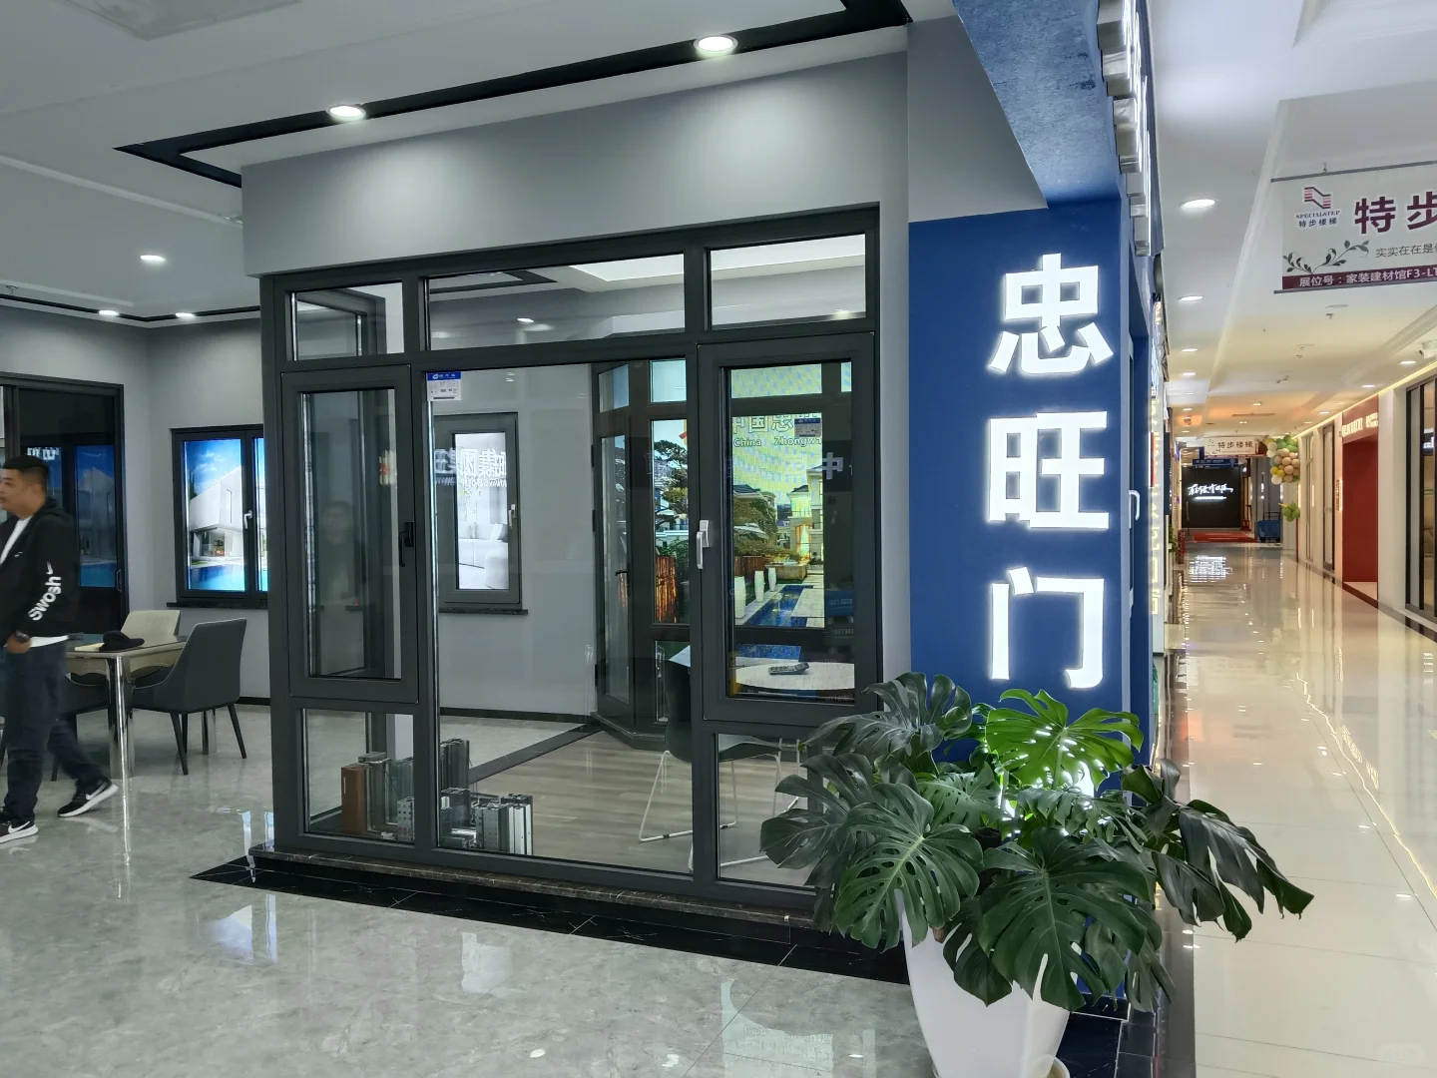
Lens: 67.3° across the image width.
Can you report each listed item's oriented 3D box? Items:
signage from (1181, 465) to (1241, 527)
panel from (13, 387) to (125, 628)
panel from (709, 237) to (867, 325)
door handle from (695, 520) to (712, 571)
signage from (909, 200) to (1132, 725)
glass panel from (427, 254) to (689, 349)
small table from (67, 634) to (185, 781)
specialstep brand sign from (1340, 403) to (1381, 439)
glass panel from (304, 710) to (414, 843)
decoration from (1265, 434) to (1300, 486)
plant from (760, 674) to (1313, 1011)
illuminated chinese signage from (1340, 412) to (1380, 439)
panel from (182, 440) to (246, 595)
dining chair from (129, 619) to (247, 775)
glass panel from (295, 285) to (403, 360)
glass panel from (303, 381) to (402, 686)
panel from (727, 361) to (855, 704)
[{"bbox_3d":[21.501,-1.819,47.000,2.450,2.700,0.100,0,2,23],"label":"signage"},{"bbox_3d":[-5.149,0.001,8.630,0.070,2.380,0.950,0,2,21],"label":"panel"},{"bbox_3d":[0.241,-0.905,3.805,0.566,0.278,0.030,0,2,21],"label":"panel"},{"bbox_3d":[-0.055,0.020,3.893,0.040,0.175,0.060,0,2,21],"label":"door handle"},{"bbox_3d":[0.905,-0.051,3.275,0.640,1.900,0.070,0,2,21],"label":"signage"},{"bbox_3d":[-0.641,-0.902,4.140,1.107,0.278,0.030,0,2,21],"label":"glass panel"},{"bbox_3d":[-3.987,1.030,6.892,1.300,0.750,0.780,0,2,21],"label":"small table"},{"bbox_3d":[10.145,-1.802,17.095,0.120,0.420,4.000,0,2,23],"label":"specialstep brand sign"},{"bbox_3d":[-1.512,0.995,4.532,0.557,0.533,0.030,0,2,21],"label":"glass panel"},{"bbox_3d":[14.806,-2.075,28.300,0.900,1.340,0.800,0,2,21],"label":"decoration"},{"bbox_3d":[0.805,0.754,2.760,1.260,0.760,0.920,0,2,21],"label":"plant"},{"bbox_3d":[10.127,-1.772,17.104,0.100,0.240,4.000,0,2,23],"label":"illuminated chinese signage"},{"bbox_3d":[-4.139,-0.190,8.859,0.621,1.234,0.030,0,2,21],"label":"panel"},{"bbox_3d":[-3.304,0.961,6.720,0.520,0.880,0.490,0,2,21],"label":"dining chair"},{"bbox_3d":[-1.567,-0.910,4.552,0.570,0.285,0.030,0,2,21],"label":"glass panel"},{"bbox_3d":[-1.530,-0.013,4.495,0.473,1.197,0.030,0,2,21],"label":"glass panel"},{"bbox_3d":[0.256,-0.017,3.818,0.452,1.188,0.030,0,2,21],"label":"panel"}]

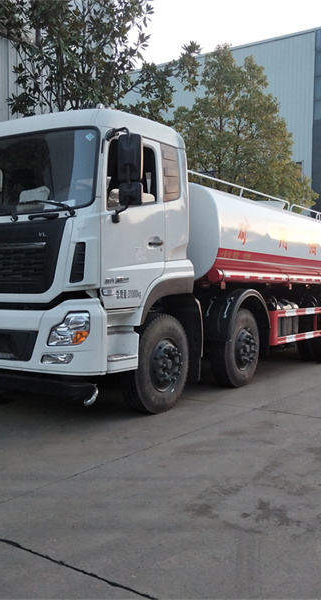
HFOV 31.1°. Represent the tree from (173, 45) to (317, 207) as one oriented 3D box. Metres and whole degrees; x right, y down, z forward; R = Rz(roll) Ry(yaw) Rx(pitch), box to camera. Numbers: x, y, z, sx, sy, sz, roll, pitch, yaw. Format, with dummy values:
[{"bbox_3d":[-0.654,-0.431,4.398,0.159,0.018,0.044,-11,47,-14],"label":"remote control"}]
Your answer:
[{"bbox_3d":[2.496,-3.235,16.908,4.400,8.570,4.400,2,2,35],"label":"tree"}]

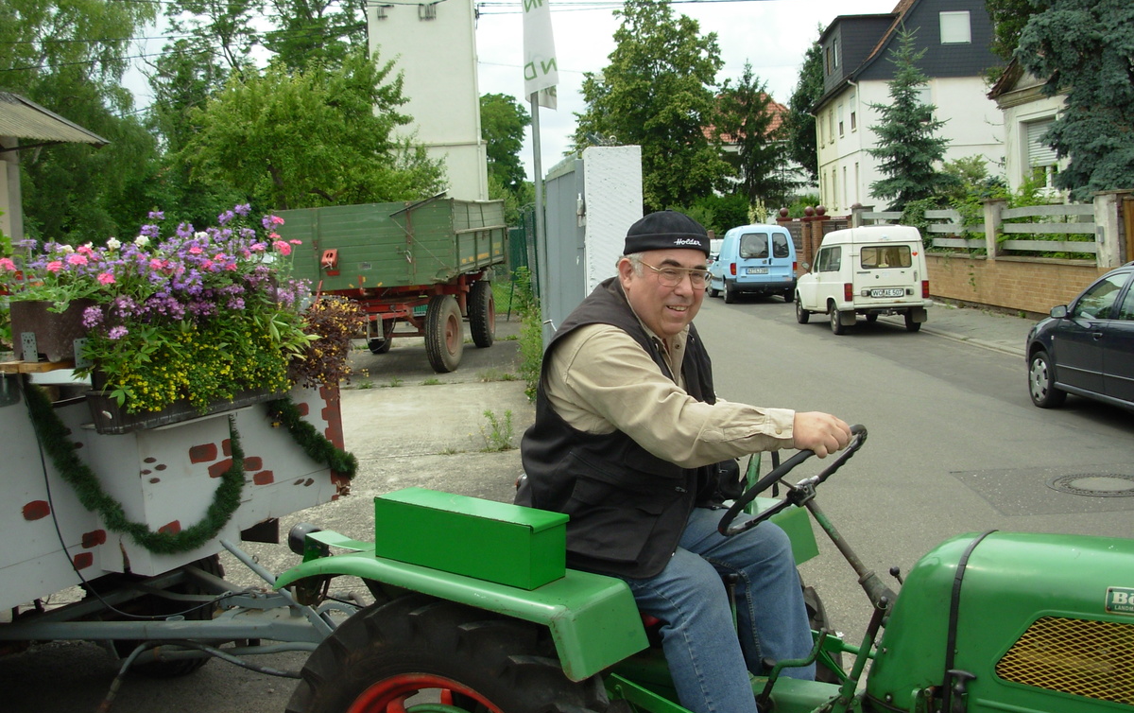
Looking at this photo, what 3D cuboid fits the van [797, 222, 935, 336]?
[{"bbox_3d":[5.014,-1.398,21.532,1.490,1.720,3.750,-2,6,0],"label":"van"}]

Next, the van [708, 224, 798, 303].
[{"bbox_3d":[4.474,-2.346,30.803,1.570,1.790,4.000,-2,6,-1],"label":"van"}]

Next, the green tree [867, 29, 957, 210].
[{"bbox_3d":[10.058,-5.845,36.354,2.514,7.236,2.514,-2,6,0],"label":"green tree"}]

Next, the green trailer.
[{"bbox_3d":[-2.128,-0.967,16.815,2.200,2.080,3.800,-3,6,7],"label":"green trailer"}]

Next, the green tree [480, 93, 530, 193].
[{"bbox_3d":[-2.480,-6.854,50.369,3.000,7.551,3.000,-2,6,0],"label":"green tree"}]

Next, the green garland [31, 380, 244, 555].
[{"bbox_3d":[-1.348,0.313,3.999,0.310,0.617,0.706,1,6,29],"label":"green garland"}]

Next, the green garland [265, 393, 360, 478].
[{"bbox_3d":[-0.981,0.319,4.827,0.120,0.432,0.534,1,6,29],"label":"green garland"}]

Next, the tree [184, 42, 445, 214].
[{"bbox_3d":[-4.786,-3.199,23.760,4.888,5.317,4.600,-2,6,0],"label":"tree"}]

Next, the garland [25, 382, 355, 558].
[{"bbox_3d":[-1.150,0.275,4.350,0.310,0.626,1.516,1,6,29],"label":"garland"}]

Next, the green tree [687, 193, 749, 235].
[{"bbox_3d":[6.121,-5.001,50.156,2.505,3.188,2.400,-2,6,0],"label":"green tree"}]

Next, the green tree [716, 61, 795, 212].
[{"bbox_3d":[8.322,-8.365,54.433,3.443,8.859,3.443,-2,6,0],"label":"green tree"}]

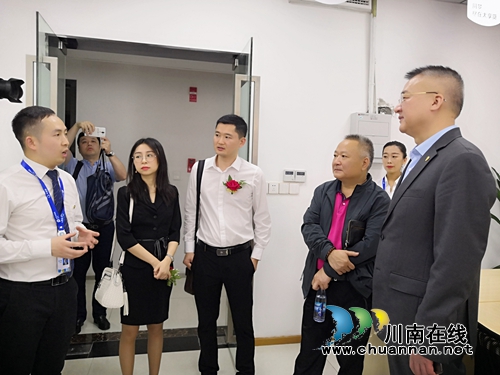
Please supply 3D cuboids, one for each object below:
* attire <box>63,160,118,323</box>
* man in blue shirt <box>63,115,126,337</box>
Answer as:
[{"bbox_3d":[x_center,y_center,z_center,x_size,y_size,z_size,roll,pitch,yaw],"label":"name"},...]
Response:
[{"bbox_3d":[-1.335,0.445,3.335,0.520,1.430,0.330,1,3,-22],"label":"attire"},{"bbox_3d":[-1.315,0.323,3.291,0.600,1.760,0.500,1,3,-22],"label":"man in blue shirt"}]

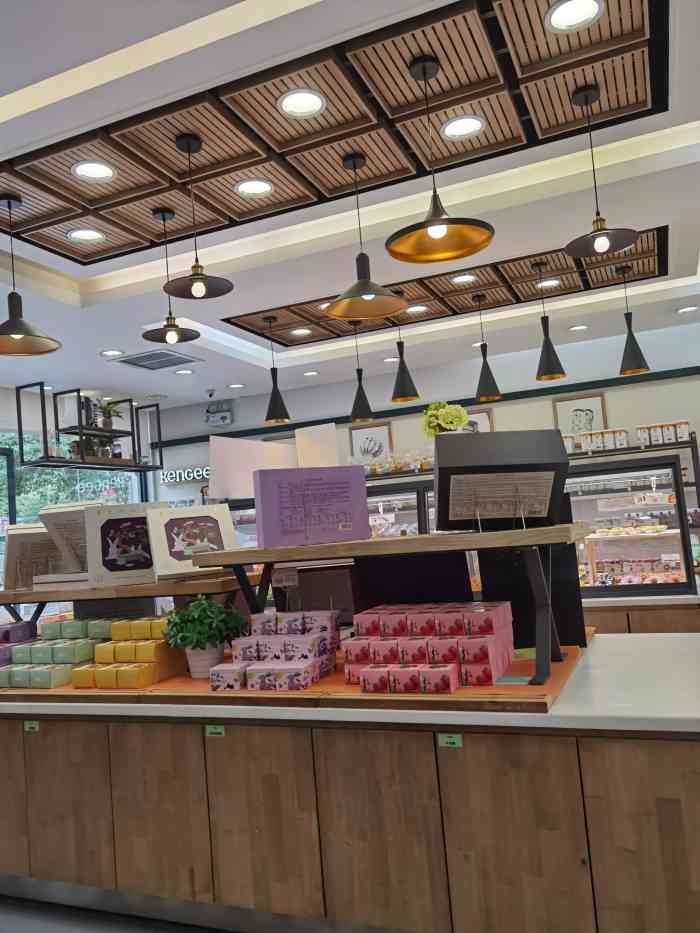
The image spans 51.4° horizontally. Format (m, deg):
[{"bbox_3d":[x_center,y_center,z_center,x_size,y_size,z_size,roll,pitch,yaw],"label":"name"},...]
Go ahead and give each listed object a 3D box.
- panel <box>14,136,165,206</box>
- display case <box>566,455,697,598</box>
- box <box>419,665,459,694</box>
[{"bbox_3d":[-1.108,-1.278,3.156,0.447,0.050,0.447,-6,-5,22],"label":"panel"},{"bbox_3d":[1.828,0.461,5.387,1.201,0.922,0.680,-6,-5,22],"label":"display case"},{"bbox_3d":[0.283,0.664,2.285,0.099,0.071,0.105,-7,-6,22],"label":"box"}]

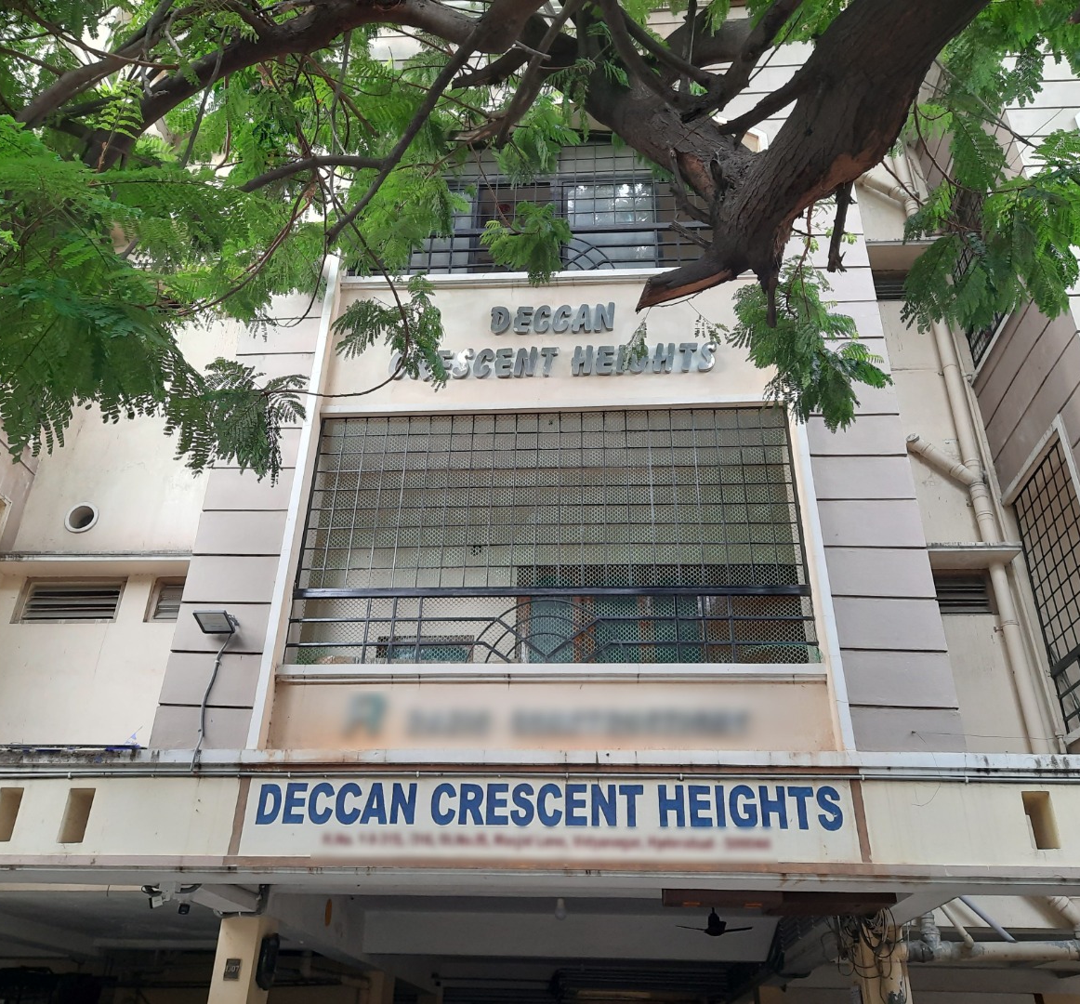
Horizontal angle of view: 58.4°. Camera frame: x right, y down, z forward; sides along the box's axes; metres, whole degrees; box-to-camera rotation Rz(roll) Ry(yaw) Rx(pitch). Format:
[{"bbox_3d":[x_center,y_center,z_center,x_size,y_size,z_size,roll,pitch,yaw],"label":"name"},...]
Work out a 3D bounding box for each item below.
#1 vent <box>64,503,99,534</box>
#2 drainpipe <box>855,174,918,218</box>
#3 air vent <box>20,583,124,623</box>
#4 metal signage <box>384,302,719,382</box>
[{"bbox_3d":[-3.744,0.132,7.919,0.265,0.275,0.080,-1,-30,4],"label":"vent"},{"bbox_3d":[3.219,-2.876,9.011,0.510,0.630,0.160,-1,-30,4],"label":"drainpipe"},{"bbox_3d":[-3.672,0.784,7.607,0.770,0.340,0.100,-1,-30,4],"label":"air vent"},{"bbox_3d":[0.091,-1.127,6.760,2.240,0.650,0.060,-1,-30,4],"label":"metal signage"}]

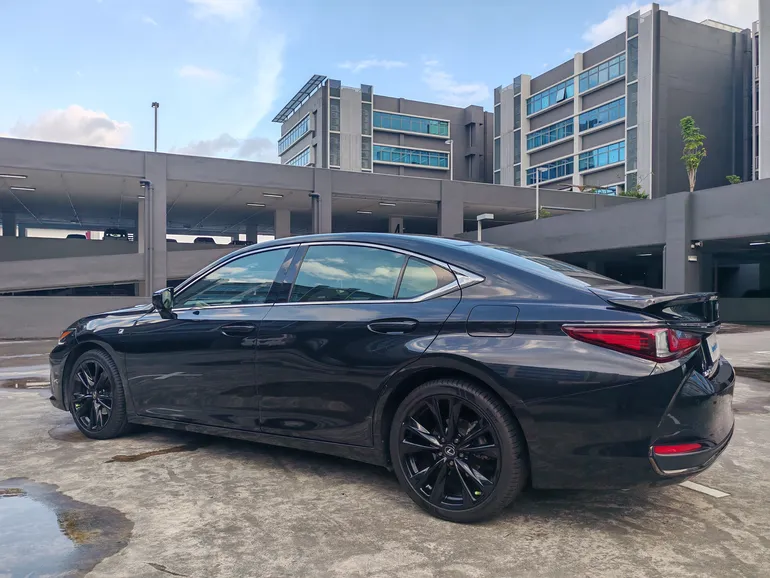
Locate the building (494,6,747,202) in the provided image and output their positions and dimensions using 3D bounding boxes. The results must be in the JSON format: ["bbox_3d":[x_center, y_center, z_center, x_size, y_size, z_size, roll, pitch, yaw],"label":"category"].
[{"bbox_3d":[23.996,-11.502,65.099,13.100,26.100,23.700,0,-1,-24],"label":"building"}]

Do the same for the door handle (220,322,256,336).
[{"bbox_3d":[-0.824,0.230,3.406,0.265,0.060,0.055,-1,-1,34],"label":"door handle"}]

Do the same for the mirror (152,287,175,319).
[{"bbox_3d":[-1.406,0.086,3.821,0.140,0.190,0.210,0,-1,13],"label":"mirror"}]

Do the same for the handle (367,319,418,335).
[{"bbox_3d":[0.036,0.184,2.916,0.265,0.060,0.050,0,-1,33],"label":"handle"}]

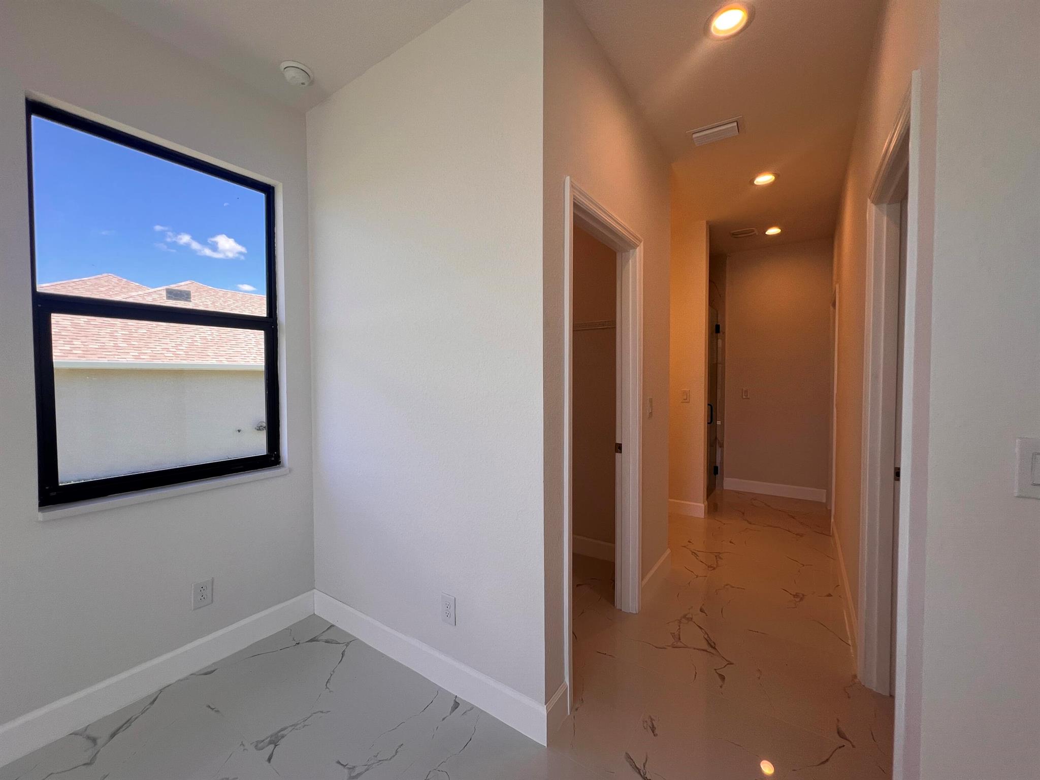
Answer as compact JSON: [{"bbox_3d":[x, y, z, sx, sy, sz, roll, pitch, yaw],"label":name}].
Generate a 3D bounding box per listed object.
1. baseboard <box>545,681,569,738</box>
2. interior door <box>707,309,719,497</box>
[{"bbox_3d":[0.141,1.243,1.508,0.016,0.137,0.165,1,2,36],"label":"baseboard"},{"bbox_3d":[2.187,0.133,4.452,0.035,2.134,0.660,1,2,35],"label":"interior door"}]

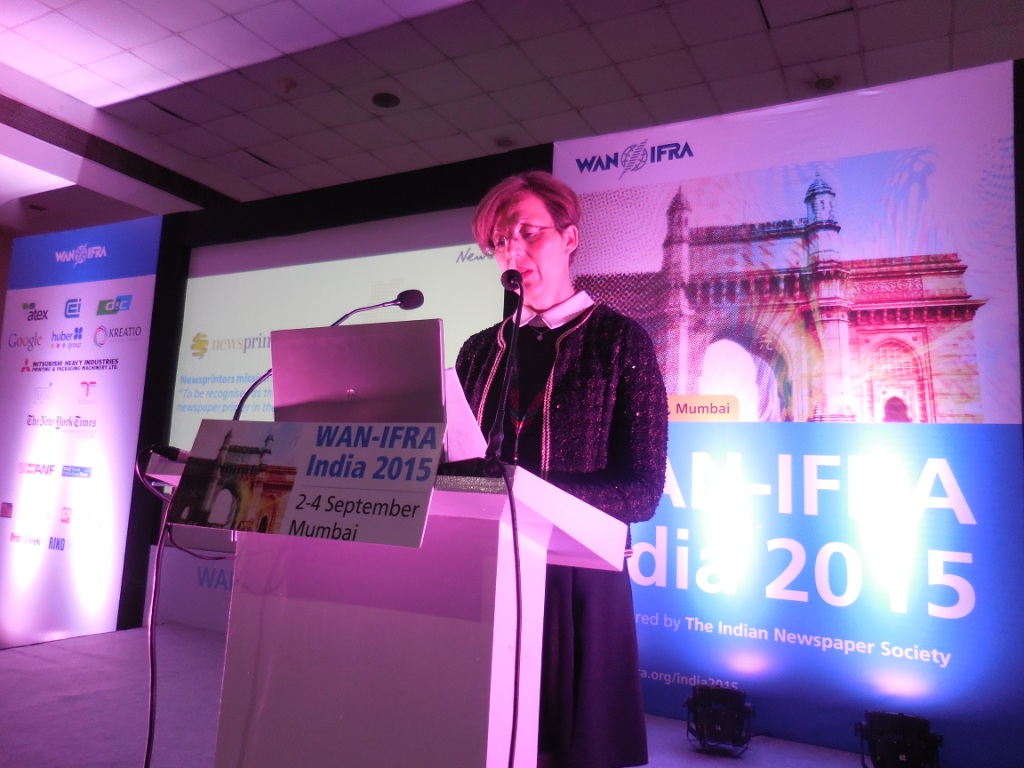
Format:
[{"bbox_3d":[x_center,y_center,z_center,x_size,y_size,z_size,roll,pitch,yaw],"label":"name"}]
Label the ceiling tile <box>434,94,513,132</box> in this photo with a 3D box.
[{"bbox_3d":[-0.350,-2.565,7.006,0.600,0.020,0.600,-1,-7,27],"label":"ceiling tile"}]

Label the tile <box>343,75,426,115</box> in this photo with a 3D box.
[{"bbox_3d":[-1.157,-2.617,6.748,0.595,0.020,0.595,-1,-7,28],"label":"tile"}]

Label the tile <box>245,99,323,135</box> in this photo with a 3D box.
[{"bbox_3d":[-2.223,-2.603,7.309,0.600,0.020,0.600,-1,-7,27],"label":"tile"}]

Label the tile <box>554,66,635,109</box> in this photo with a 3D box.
[{"bbox_3d":[0.715,-2.579,6.440,0.595,0.020,0.595,-1,-7,28],"label":"tile"}]

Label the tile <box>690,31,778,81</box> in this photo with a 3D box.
[{"bbox_3d":[1.778,-2.597,5.883,0.595,0.020,0.595,-1,-7,28],"label":"tile"}]

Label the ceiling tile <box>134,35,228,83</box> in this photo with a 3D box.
[{"bbox_3d":[-2.782,-2.741,6.250,0.600,0.025,0.600,-1,-7,28],"label":"ceiling tile"}]

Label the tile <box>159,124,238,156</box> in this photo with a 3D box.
[{"bbox_3d":[-3.287,-2.583,7.863,0.600,0.020,0.600,-1,-7,27],"label":"tile"}]

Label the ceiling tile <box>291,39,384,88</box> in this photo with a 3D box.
[{"bbox_3d":[-1.435,-2.690,6.227,0.600,0.020,0.600,-1,-7,27],"label":"ceiling tile"}]

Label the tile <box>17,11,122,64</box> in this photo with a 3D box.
[{"bbox_3d":[-3.584,-2.795,6.001,0.600,0.020,0.600,-1,-7,27],"label":"tile"}]

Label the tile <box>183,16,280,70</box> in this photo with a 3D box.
[{"bbox_3d":[-2.250,-2.750,5.972,0.600,0.025,0.600,-1,-7,28],"label":"tile"}]

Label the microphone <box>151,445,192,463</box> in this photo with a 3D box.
[{"bbox_3d":[-0.600,0.122,1.300,0.075,0.022,0.022,14,-12,-34],"label":"microphone"}]

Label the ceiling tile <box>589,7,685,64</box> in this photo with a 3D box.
[{"bbox_3d":[0.963,-2.661,5.639,0.600,0.025,0.600,-1,-7,28],"label":"ceiling tile"}]

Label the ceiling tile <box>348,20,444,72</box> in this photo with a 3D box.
[{"bbox_3d":[-0.910,-2.701,5.944,0.600,0.025,0.600,-1,-7,28],"label":"ceiling tile"}]

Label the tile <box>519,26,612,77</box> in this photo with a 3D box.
[{"bbox_3d":[0.437,-2.644,5.912,0.595,0.020,0.595,-1,-7,28],"label":"tile"}]

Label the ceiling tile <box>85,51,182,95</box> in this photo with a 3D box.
[{"bbox_3d":[-3.314,-2.732,6.528,0.600,0.025,0.600,-1,-7,28],"label":"ceiling tile"}]

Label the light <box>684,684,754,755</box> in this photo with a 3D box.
[{"bbox_3d":[0.905,1.412,3.152,0.275,0.250,0.220,-1,-7,28],"label":"light"}]

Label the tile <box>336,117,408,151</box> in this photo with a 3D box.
[{"bbox_3d":[-1.414,-2.545,7.561,0.600,0.020,0.600,-1,-7,27],"label":"tile"}]

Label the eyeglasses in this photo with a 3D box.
[{"bbox_3d":[0.046,-0.283,1.472,0.138,0.045,0.140,-11,6,40],"label":"eyeglasses"}]

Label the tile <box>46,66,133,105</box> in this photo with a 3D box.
[{"bbox_3d":[-3.845,-2.722,6.806,0.600,0.025,0.600,-1,-7,28],"label":"tile"}]

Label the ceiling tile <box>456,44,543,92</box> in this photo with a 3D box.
[{"bbox_3d":[-0.094,-2.642,6.201,0.600,0.020,0.600,-1,-7,27],"label":"ceiling tile"}]

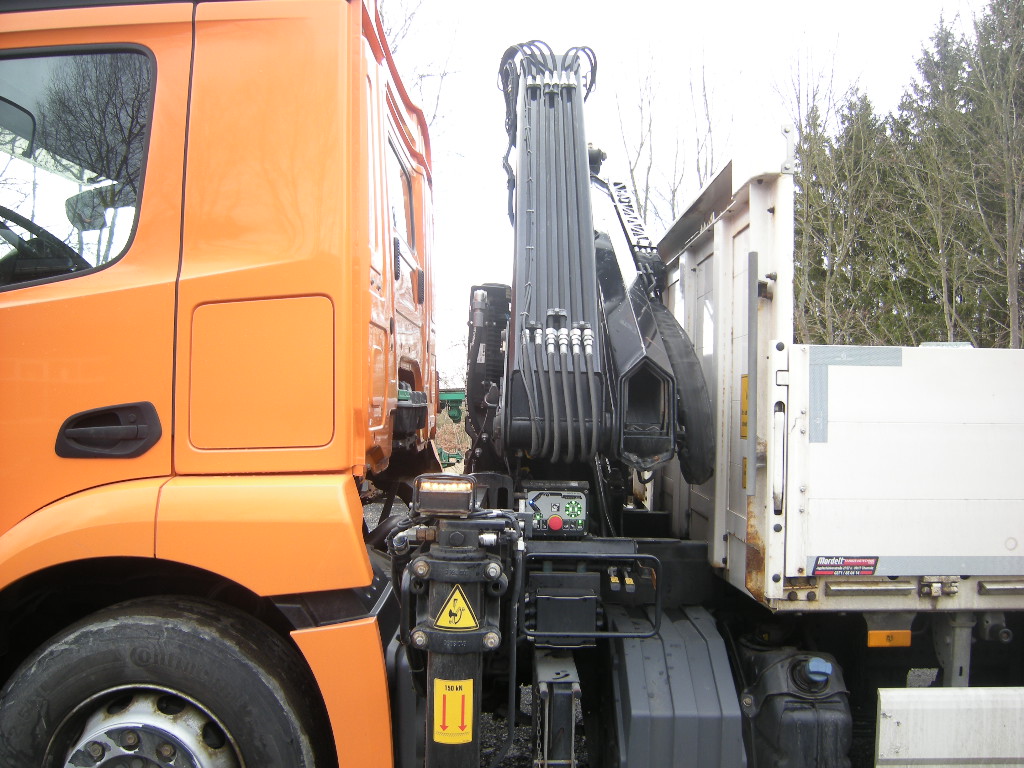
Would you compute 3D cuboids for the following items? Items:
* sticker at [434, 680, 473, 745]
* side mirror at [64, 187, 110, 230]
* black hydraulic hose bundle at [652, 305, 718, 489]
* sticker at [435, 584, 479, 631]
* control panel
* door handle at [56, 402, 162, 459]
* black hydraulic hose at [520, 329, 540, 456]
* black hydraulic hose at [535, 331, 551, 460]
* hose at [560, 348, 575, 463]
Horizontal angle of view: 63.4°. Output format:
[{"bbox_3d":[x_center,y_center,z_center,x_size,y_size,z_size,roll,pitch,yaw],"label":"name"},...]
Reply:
[{"bbox_3d":[-0.172,0.953,2.410,0.112,0.190,0.020,1,0,-3],"label":"sticker"},{"bbox_3d":[-2.357,-0.975,4.600,0.100,0.250,0.220,1,0,37],"label":"side mirror"},{"bbox_3d":[0.610,0.010,2.850,0.170,0.600,0.420,0,0,2],"label":"black hydraulic hose bundle"},{"bbox_3d":[-0.162,0.652,2.410,0.130,0.134,0.025,1,0,-3],"label":"sticker"},{"bbox_3d":[0.134,0.394,2.580,0.210,0.175,0.080,1,0,-3],"label":"control panel"},{"bbox_3d":[-1.132,0.131,2.330,0.300,0.160,0.060,1,0,-3],"label":"door handle"},{"bbox_3d":[0.059,0.027,2.660,0.060,0.410,0.130,1,0,-3],"label":"black hydraulic hose"},{"bbox_3d":[0.098,0.040,2.660,0.050,0.390,0.130,1,0,-3],"label":"black hydraulic hose"},{"bbox_3d":[0.178,0.069,2.660,0.044,0.370,0.130,1,0,-3],"label":"hose"}]

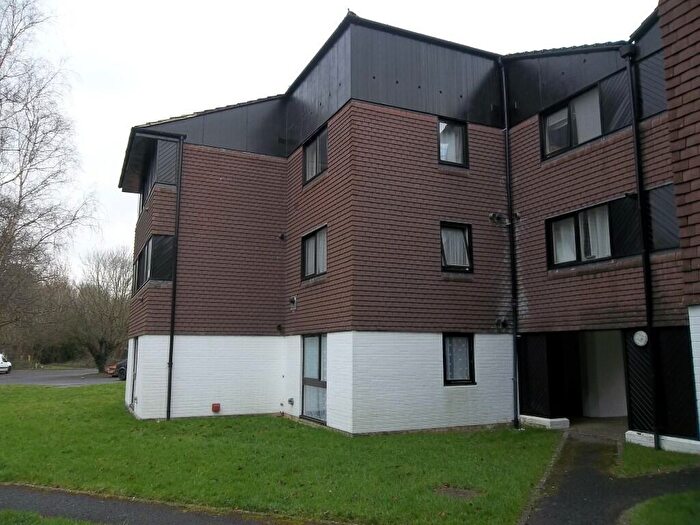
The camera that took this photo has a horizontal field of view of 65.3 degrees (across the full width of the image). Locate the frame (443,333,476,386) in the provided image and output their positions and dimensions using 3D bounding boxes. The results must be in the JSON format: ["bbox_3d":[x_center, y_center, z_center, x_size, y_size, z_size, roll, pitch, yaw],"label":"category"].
[{"bbox_3d":[2.517,2.237,12.608,0.872,1.173,0.100,4,-9,-25],"label":"frame"}]

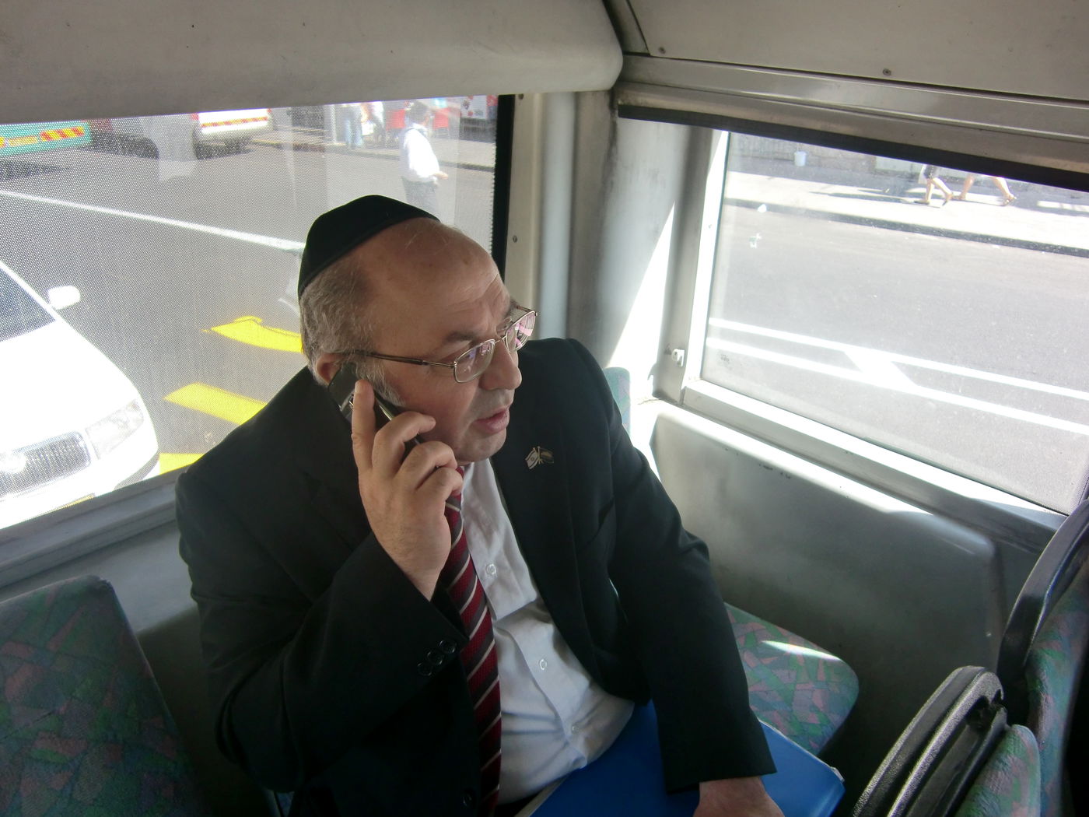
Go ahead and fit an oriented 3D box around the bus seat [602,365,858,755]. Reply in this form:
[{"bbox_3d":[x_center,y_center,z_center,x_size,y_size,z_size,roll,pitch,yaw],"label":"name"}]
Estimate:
[{"bbox_3d":[0.159,0.293,1.411,0.450,0.520,0.565,-22,34,-40],"label":"bus seat"}]

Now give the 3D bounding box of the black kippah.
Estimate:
[{"bbox_3d":[-0.171,-0.159,0.790,0.150,0.060,0.150,-28,3,34],"label":"black kippah"}]

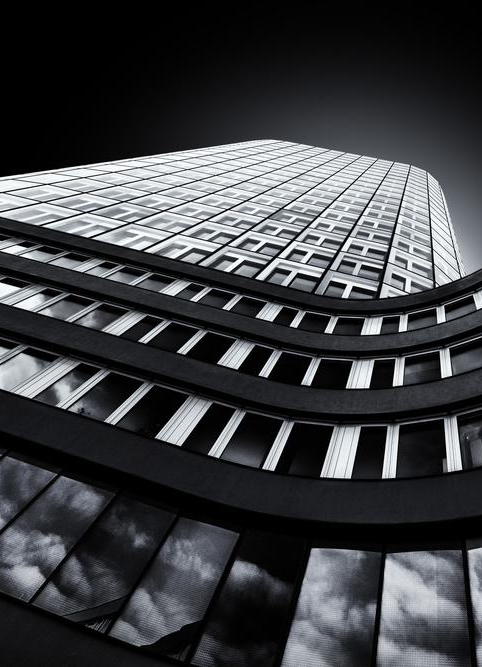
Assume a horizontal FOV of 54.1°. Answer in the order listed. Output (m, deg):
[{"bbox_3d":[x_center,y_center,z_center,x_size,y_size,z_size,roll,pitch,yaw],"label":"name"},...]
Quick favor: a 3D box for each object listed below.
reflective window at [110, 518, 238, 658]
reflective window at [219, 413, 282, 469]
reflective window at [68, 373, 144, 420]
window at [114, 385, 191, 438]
[{"bbox_3d":[-0.973,4.135,7.911,1.175,2.420,0.100,10,-63,17],"label":"reflective window"},{"bbox_3d":[0.268,2.510,11.038,0.946,2.075,0.100,9,-63,17],"label":"reflective window"},{"bbox_3d":[-3.448,1.628,12.050,1.020,2.099,0.100,14,-62,15],"label":"reflective window"},{"bbox_3d":[-2.128,1.903,11.680,1.043,1.880,0.100,13,-62,15],"label":"window"}]

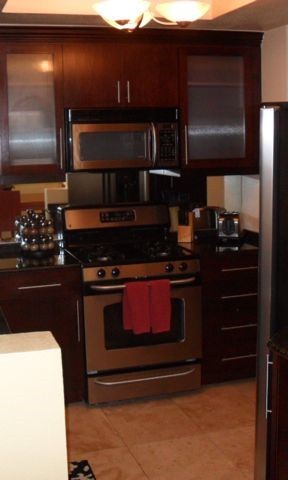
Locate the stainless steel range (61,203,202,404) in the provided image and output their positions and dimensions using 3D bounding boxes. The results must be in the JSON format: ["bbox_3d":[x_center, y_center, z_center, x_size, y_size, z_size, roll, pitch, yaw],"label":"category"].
[{"bbox_3d":[-0.088,0.383,4.301,0.765,1.180,0.675,-4,10,-17],"label":"stainless steel range"}]

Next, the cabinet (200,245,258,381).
[{"bbox_3d":[0.529,0.475,4.512,0.518,0.905,0.640,-4,10,-17],"label":"cabinet"}]

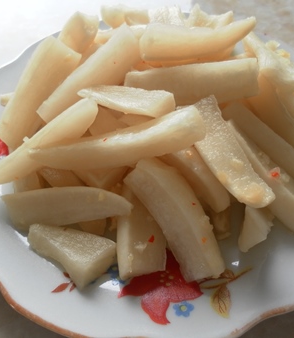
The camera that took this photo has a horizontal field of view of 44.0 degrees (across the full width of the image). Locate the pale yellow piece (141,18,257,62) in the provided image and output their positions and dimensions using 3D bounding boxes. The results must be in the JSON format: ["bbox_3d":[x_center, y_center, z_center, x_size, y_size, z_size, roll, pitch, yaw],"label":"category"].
[{"bbox_3d":[0.025,-0.066,0.185,0.057,0.015,0.012,-5,34,3],"label":"pale yellow piece"}]

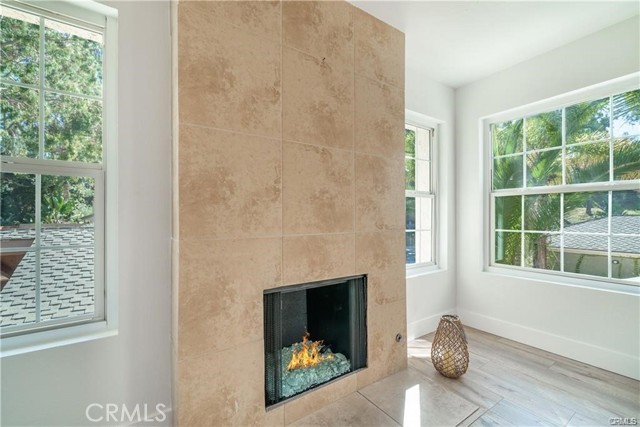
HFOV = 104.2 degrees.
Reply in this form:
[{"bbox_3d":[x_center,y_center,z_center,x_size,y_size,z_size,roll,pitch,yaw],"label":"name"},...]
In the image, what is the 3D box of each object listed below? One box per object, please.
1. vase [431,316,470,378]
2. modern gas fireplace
[{"bbox_3d":[0.973,0.980,1.847,0.253,0.422,0.253,0,0,-31],"label":"vase"},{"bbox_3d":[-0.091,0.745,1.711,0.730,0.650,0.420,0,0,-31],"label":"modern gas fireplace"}]

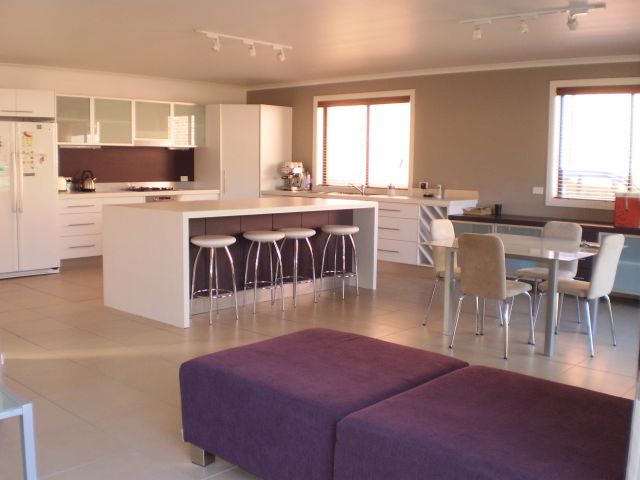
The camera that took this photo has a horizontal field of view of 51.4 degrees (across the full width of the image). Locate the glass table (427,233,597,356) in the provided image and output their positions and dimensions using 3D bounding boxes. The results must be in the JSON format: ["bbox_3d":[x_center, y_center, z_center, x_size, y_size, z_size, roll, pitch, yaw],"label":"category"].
[{"bbox_3d":[1.613,0.398,5.225,1.153,0.734,1.193,7,9,42],"label":"glass table"}]

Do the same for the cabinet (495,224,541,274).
[{"bbox_3d":[2.253,0.114,7.151,0.564,0.557,0.550,7,9,42],"label":"cabinet"}]

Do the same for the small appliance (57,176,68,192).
[{"bbox_3d":[-3.077,-0.654,7.828,0.265,0.184,0.204,7,9,42],"label":"small appliance"}]

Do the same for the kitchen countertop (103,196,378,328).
[{"bbox_3d":[-0.672,0.103,6.537,1.193,0.918,2.499,7,9,42],"label":"kitchen countertop"}]

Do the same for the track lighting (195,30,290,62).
[{"bbox_3d":[-0.697,-1.817,6.311,0.112,0.158,1.173,7,9,42],"label":"track lighting"}]

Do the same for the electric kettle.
[{"bbox_3d":[-2.779,-0.706,8.015,0.204,0.255,0.194,-2,7,-25],"label":"electric kettle"}]

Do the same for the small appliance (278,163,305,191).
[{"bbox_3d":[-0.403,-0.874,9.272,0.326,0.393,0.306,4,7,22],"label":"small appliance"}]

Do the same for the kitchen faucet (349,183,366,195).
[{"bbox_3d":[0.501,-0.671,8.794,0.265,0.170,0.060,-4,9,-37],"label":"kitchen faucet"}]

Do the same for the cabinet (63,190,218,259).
[{"bbox_3d":[-2.468,-0.235,8.849,0.600,0.821,2.351,7,9,42],"label":"cabinet"}]

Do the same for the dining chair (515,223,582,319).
[{"bbox_3d":[1.950,0.285,5.717,0.461,0.880,0.536,7,9,42],"label":"dining chair"}]

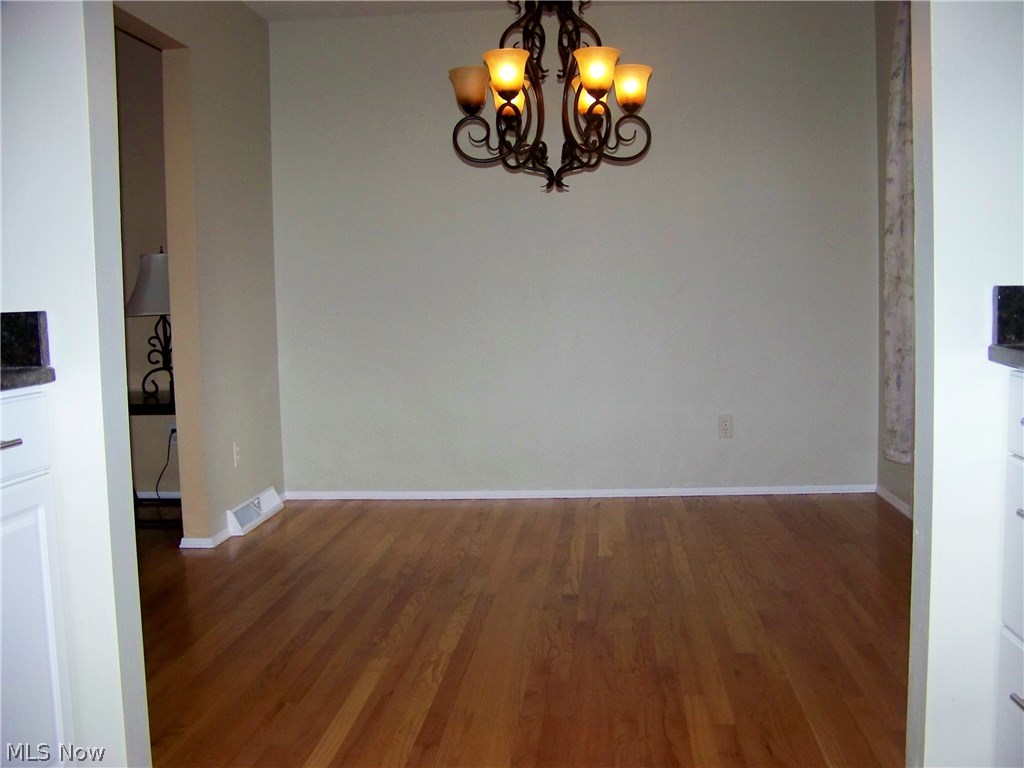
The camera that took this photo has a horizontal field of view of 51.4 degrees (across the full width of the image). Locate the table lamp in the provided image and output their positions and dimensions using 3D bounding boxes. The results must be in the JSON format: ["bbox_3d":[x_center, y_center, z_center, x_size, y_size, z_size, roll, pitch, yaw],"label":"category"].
[{"bbox_3d":[-1.664,-0.300,5.104,0.400,0.715,0.400,-1,5,5],"label":"table lamp"}]

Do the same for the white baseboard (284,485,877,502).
[{"bbox_3d":[0.323,0.553,5.404,3.000,0.045,0.016,-1,5,5],"label":"white baseboard"}]

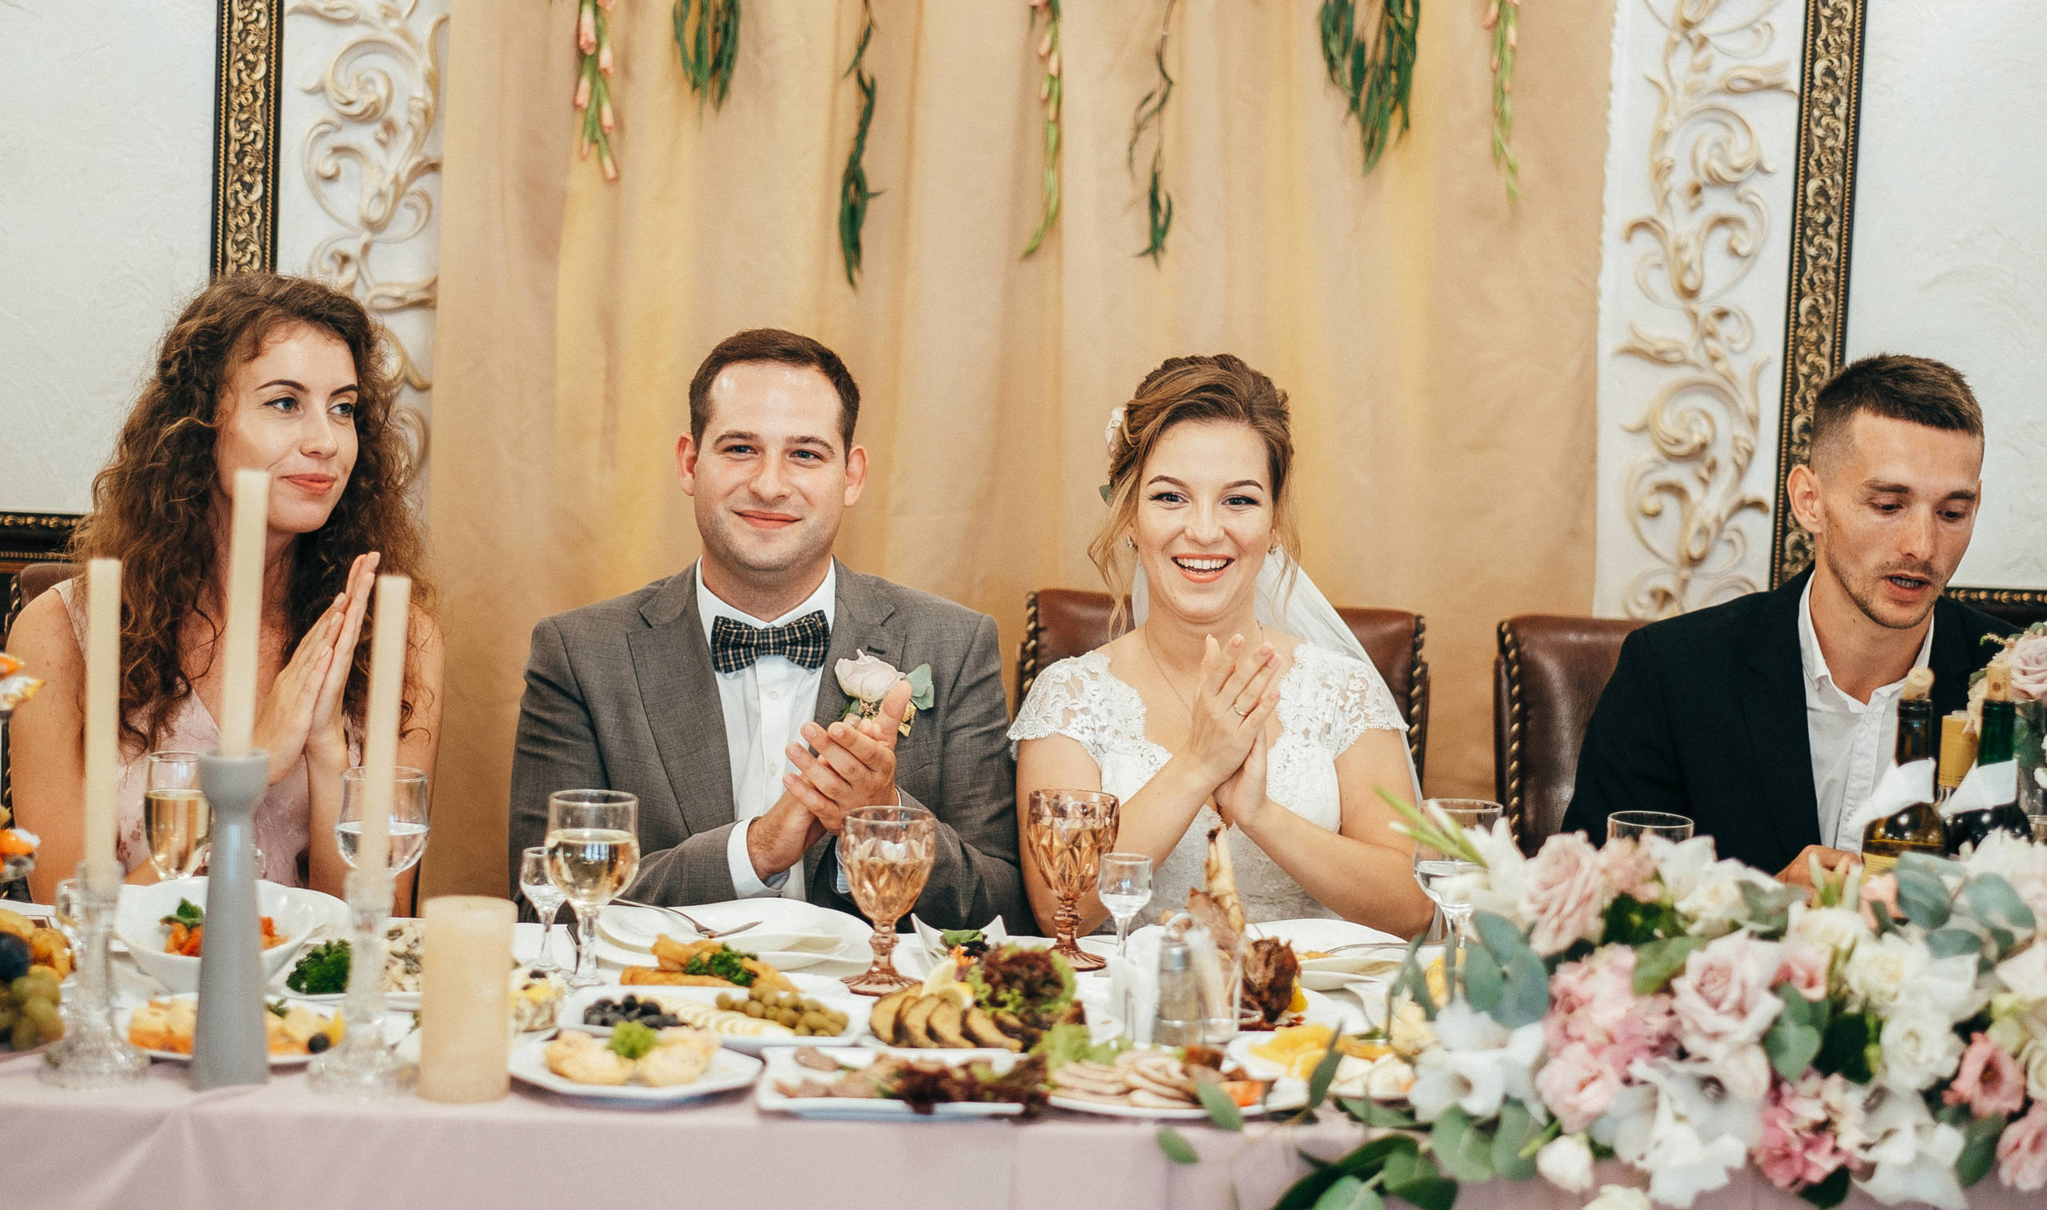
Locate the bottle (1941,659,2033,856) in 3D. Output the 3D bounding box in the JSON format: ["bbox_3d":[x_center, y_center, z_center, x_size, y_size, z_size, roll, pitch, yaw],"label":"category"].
[{"bbox_3d":[0.878,0.216,4.328,0.079,0.328,0.079,2,6,0],"label":"bottle"}]

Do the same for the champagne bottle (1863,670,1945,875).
[{"bbox_3d":[0.782,0.212,4.218,0.076,0.320,0.076,2,6,-3],"label":"champagne bottle"}]

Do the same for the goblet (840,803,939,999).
[{"bbox_3d":[-0.121,0.266,4.324,0.085,0.158,0.085,2,6,0],"label":"goblet"}]

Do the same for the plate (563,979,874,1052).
[{"bbox_3d":[-0.260,0.350,4.066,0.262,0.041,0.190,2,6,0],"label":"plate"}]

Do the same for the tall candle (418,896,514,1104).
[{"bbox_3d":[-0.444,0.315,3.808,0.073,0.154,0.073,2,6,0],"label":"tall candle"}]

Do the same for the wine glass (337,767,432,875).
[{"bbox_3d":[-0.588,0.240,4.350,0.083,0.170,0.083,2,6,0],"label":"wine glass"}]

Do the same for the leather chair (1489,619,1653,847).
[{"bbox_3d":[0.680,0.555,4.683,0.460,1.030,0.600,2,6,-3],"label":"leather chair"}]

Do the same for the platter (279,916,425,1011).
[{"bbox_3d":[-0.529,0.304,4.090,0.200,0.050,0.220,2,6,-3],"label":"platter"}]

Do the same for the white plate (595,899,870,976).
[{"bbox_3d":[-0.263,0.306,4.343,0.250,0.036,0.250,3,6,0],"label":"white plate"}]

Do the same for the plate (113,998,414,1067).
[{"bbox_3d":[-0.607,0.344,3.802,0.230,0.025,0.230,2,6,-3],"label":"plate"}]

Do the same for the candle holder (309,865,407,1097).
[{"bbox_3d":[-0.533,0.298,3.834,0.080,0.175,0.080,2,6,0],"label":"candle holder"}]

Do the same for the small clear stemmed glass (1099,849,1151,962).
[{"bbox_3d":[0.092,0.283,4.300,0.048,0.102,0.048,2,6,-3],"label":"small clear stemmed glass"}]

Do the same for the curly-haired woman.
[{"bbox_3d":[-0.735,0.373,4.525,0.480,1.357,0.760,0,7,-20],"label":"curly-haired woman"}]

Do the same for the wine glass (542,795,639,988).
[{"bbox_3d":[-0.377,0.247,4.156,0.082,0.163,0.082,2,6,-3],"label":"wine glass"}]

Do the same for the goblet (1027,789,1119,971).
[{"bbox_3d":[0.049,0.255,4.477,0.085,0.157,0.085,2,6,0],"label":"goblet"}]

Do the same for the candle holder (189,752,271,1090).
[{"bbox_3d":[-0.609,0.243,3.681,0.062,0.253,0.062,2,6,-3],"label":"candle holder"}]

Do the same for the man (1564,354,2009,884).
[{"bbox_3d":[0.742,0.434,4.525,0.520,1.340,0.800,2,6,-2],"label":"man"}]

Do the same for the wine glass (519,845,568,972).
[{"bbox_3d":[-0.421,0.269,4.218,0.046,0.102,0.046,2,6,-3],"label":"wine glass"}]

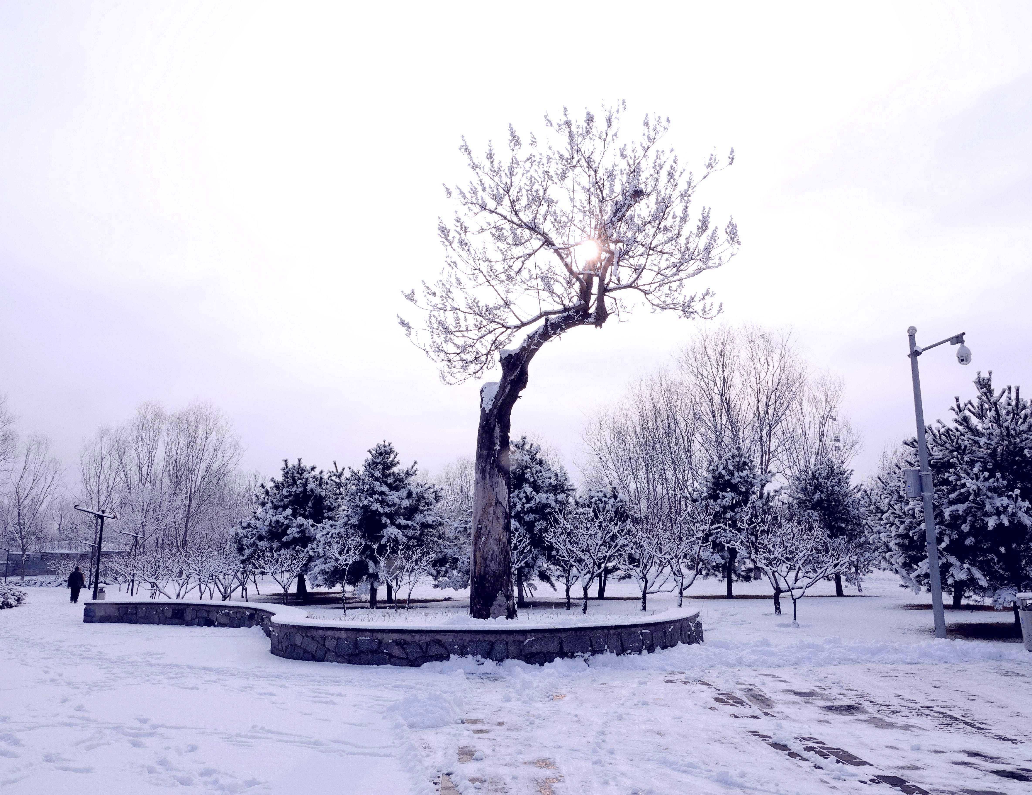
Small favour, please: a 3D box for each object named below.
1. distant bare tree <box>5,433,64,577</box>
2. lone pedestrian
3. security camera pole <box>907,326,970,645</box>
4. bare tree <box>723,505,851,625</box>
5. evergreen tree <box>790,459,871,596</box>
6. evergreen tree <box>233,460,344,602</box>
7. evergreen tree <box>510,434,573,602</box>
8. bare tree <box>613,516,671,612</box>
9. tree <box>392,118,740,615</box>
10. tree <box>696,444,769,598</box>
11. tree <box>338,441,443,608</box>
[{"bbox_3d":[-48.195,10.821,79.468,5.960,14.342,5.960,0,-12,0],"label":"distant bare tree"},{"bbox_3d":[-20.006,8.531,36.167,0.700,1.663,0.430,2,-12,-11],"label":"lone pedestrian"},{"bbox_3d":[8.082,1.432,14.934,0.550,6.093,1.350,4,-12,-20],"label":"security camera pole"},{"bbox_3d":[6.152,3.795,18.073,2.922,2.654,2.776,0,-11,0],"label":"bare tree"},{"bbox_3d":[12.479,5.111,31.551,3.180,5.372,3.180,0,-12,0],"label":"evergreen tree"},{"bbox_3d":[-8.243,4.782,28.775,3.978,5.059,3.978,0,-11,0],"label":"evergreen tree"},{"bbox_3d":[0.260,4.004,26.064,3.177,5.503,3.177,0,-12,0],"label":"evergreen tree"},{"bbox_3d":[3.343,4.403,21.052,1.575,2.464,1.530,0,-12,0],"label":"bare tree"},{"bbox_3d":[1.016,-0.999,15.131,6.359,10.060,5.405,0,-11,0],"label":"tree"},{"bbox_3d":[7.842,4.486,28.853,2.738,5.350,2.738,0,-11,0],"label":"tree"},{"bbox_3d":[-3.879,3.890,24.620,3.288,5.105,3.288,0,-11,0],"label":"tree"}]

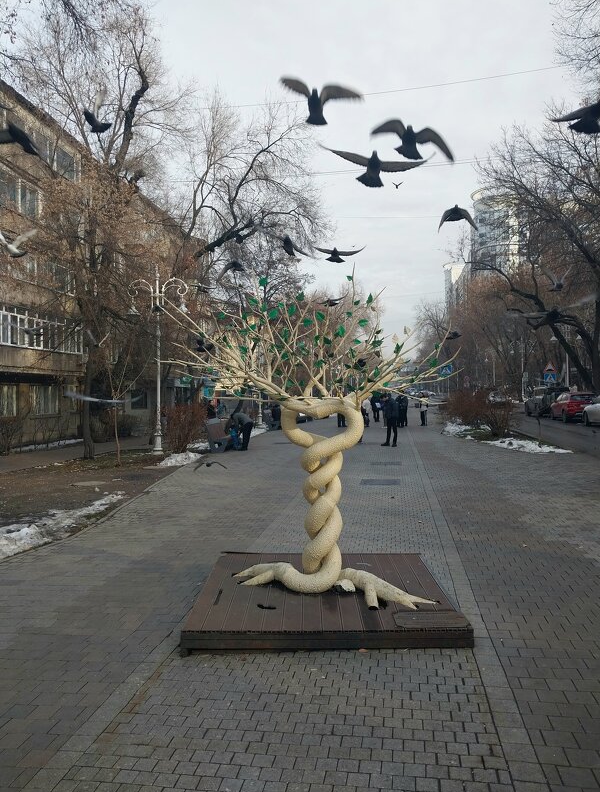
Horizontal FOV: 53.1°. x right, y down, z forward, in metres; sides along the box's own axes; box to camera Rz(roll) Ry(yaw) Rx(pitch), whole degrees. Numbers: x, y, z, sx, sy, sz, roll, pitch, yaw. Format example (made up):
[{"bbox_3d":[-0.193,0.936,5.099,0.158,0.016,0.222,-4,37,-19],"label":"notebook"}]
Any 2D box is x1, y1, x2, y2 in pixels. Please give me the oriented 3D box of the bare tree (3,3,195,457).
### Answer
[{"bbox_3d":[-5.300,-4.300,15.900,5.200,12.000,5.000,0,0,0],"label":"bare tree"}]

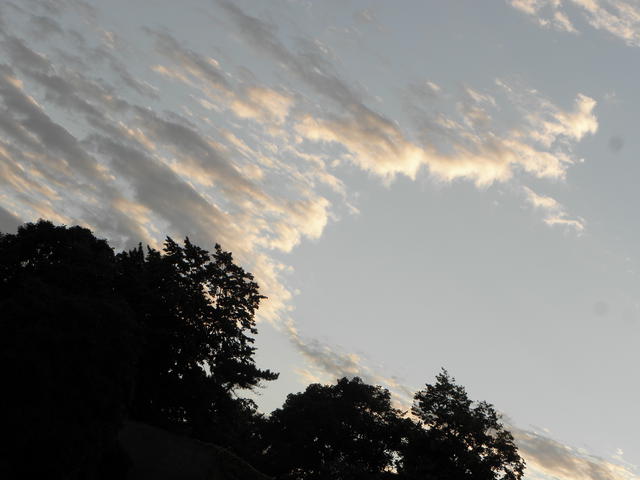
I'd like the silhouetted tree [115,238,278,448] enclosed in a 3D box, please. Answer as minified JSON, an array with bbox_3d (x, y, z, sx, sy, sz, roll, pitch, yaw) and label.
[{"bbox_3d":[-4.951,4.156,75.000,6.600,8.100,6.200,0,-9,0],"label":"silhouetted tree"}]

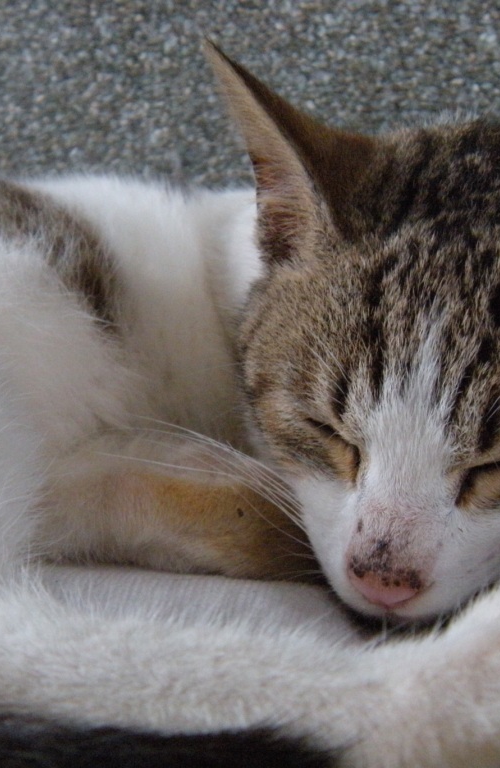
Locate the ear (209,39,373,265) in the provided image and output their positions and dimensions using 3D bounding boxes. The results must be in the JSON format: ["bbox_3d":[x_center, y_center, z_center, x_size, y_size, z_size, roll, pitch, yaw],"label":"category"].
[{"bbox_3d":[0.010,-0.054,0.248,0.024,0.052,0.035,-26,-3,-31],"label":"ear"}]

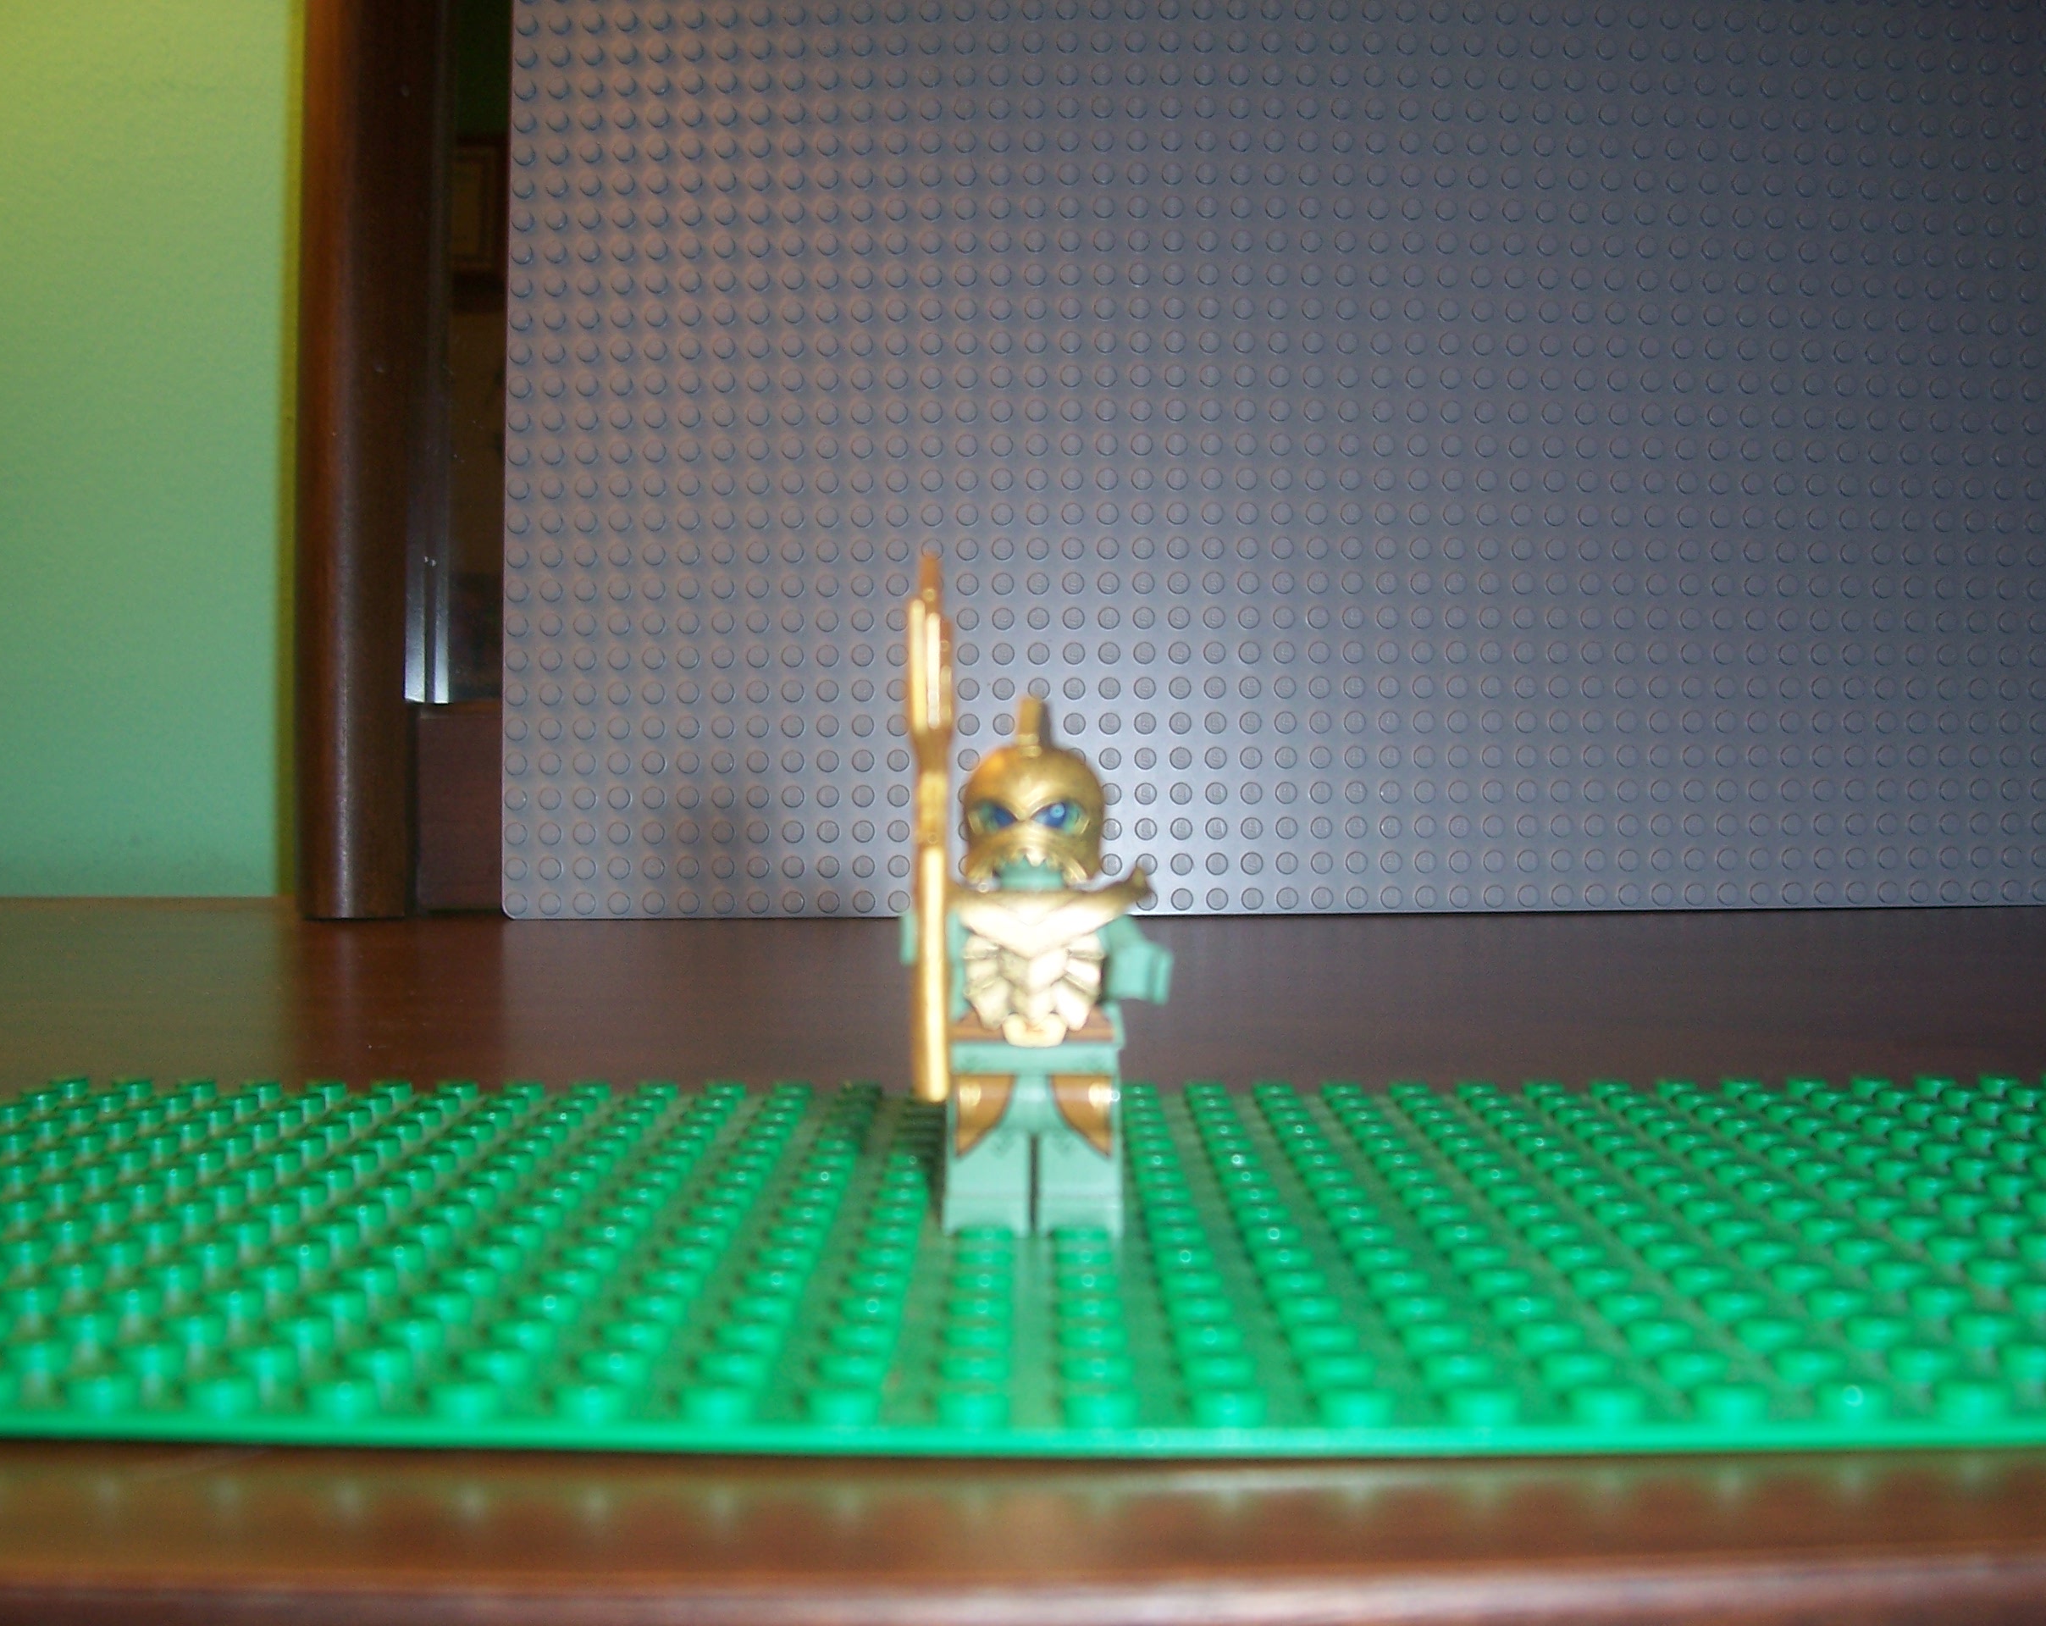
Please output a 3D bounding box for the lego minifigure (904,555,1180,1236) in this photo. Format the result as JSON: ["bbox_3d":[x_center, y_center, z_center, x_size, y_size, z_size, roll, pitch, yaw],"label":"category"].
[{"bbox_3d":[0.001,0.007,0.185,0.023,0.059,0.024,0,2,1],"label":"lego minifigure"}]

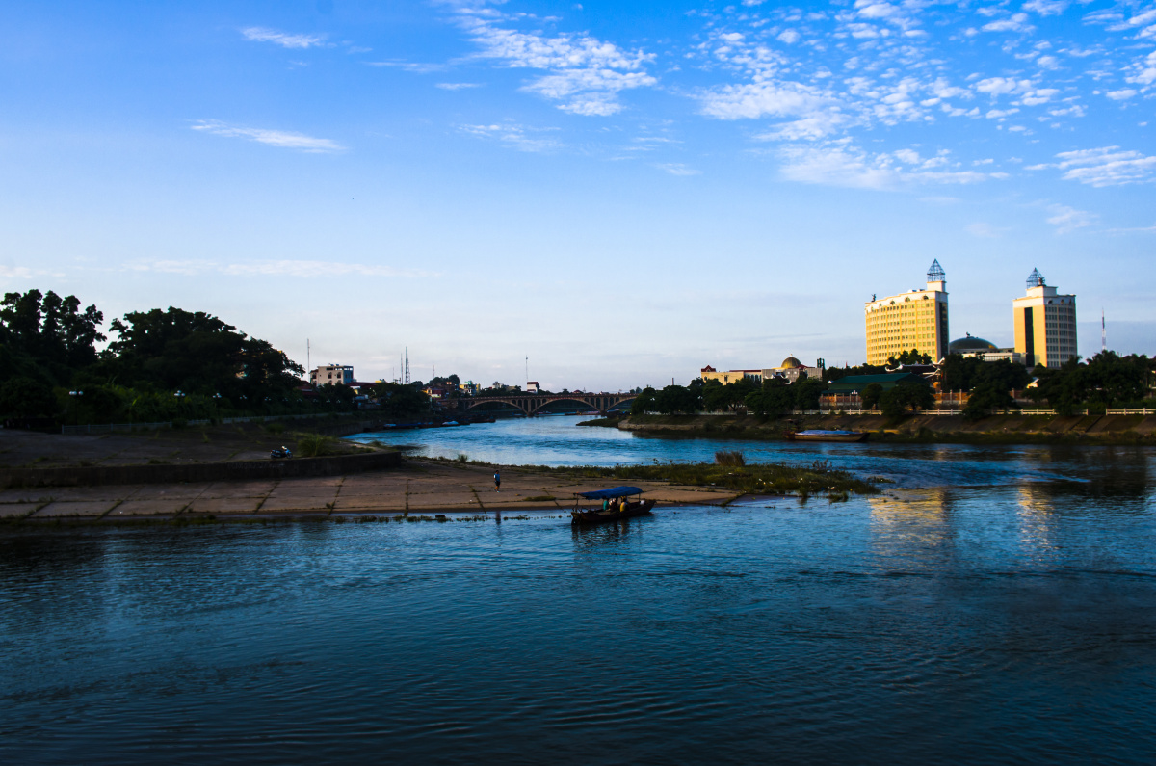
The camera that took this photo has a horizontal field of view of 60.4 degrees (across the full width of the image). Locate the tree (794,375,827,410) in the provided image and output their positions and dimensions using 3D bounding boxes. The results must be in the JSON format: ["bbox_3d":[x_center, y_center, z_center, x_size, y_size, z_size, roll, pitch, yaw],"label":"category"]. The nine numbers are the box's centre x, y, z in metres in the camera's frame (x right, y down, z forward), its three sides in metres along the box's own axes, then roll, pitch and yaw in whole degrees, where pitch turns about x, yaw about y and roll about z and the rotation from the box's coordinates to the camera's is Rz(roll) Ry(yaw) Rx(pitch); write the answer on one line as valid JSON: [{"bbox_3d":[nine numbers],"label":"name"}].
[{"bbox_3d":[49.640,2.310,212.000,7.200,8.300,7.000,-1,-1,13],"label":"tree"}]

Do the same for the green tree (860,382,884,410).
[{"bbox_3d":[58.060,2.990,196.000,5.000,6.400,5.000,-2,-1,16],"label":"green tree"}]

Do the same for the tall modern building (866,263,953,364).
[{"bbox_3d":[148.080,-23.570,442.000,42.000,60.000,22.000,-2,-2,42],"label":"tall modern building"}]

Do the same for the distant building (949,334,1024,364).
[{"bbox_3d":[185.490,-8.620,456.000,35.000,26.000,30.000,-2,-1,18],"label":"distant building"}]

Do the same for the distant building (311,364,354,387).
[{"bbox_3d":[-106.110,1.770,430.000,18.500,18.500,15.000,-1,-1,3],"label":"distant building"}]

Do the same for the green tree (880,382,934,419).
[{"bbox_3d":[60.930,3.120,184.000,10.200,6.700,8.800,-2,-1,18],"label":"green tree"}]

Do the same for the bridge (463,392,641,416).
[{"bbox_3d":[-10.830,13.200,573.000,118.000,13.000,10.000,-2,-1,18],"label":"bridge"}]

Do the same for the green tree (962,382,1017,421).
[{"bbox_3d":[68.810,3.060,166.000,9.300,6.500,8.300,-2,-1,23],"label":"green tree"}]

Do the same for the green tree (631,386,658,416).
[{"bbox_3d":[18.860,4.960,284.000,7.900,8.400,7.500,-1,-1,4],"label":"green tree"}]

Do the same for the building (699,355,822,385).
[{"bbox_3d":[68.350,-1.610,370.000,45.000,17.000,25.000,-1,-1,5],"label":"building"}]

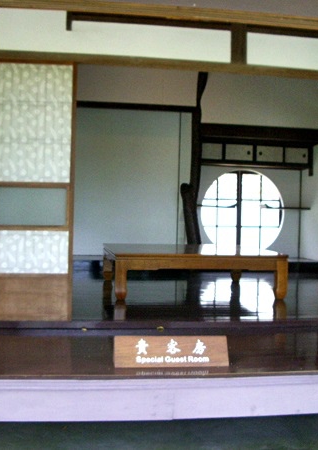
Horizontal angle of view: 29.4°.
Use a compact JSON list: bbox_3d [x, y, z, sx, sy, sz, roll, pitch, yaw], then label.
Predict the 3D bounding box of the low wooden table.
[{"bbox_3d":[0.258,0.433,5.938,1.507,0.387,1.546,1,1,-9],"label":"low wooden table"}]

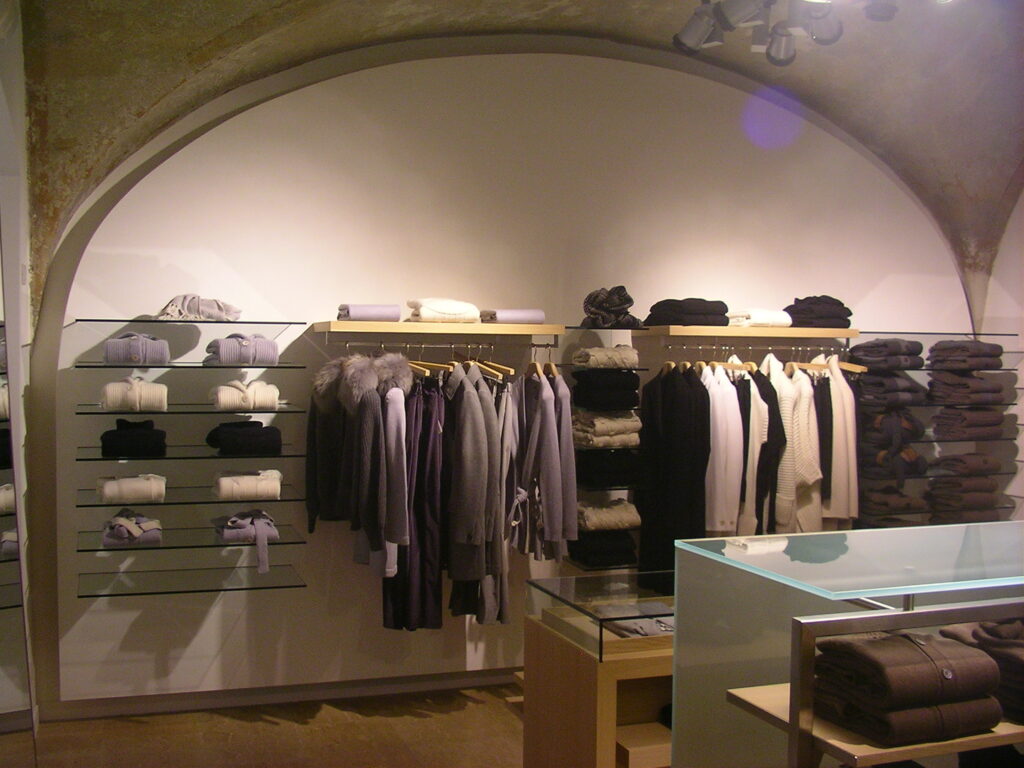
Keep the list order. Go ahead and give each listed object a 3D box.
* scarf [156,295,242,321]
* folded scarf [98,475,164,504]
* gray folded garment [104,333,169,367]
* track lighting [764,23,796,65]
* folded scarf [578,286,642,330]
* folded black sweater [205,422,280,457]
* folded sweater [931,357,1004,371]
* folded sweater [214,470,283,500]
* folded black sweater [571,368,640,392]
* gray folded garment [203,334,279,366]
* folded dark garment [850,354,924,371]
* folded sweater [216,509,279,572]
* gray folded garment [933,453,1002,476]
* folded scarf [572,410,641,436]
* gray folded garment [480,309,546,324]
[{"bbox_3d":[-1.279,-0.312,4.621,0.310,0.107,0.249,0,3,-19],"label":"scarf"},{"bbox_3d":[-1.439,0.384,4.252,0.225,0.086,0.260,0,3,-23],"label":"folded scarf"},{"bbox_3d":[-1.487,-0.137,4.451,0.243,0.119,0.270,0,3,-19],"label":"gray folded garment"},{"bbox_3d":[0.931,-1.178,3.900,0.105,0.110,0.150,2,-25,19],"label":"track lighting"},{"bbox_3d":[0.444,-0.348,5.055,0.244,0.192,0.252,0,3,-20],"label":"folded scarf"},{"bbox_3d":[-1.099,0.220,4.590,0.275,0.117,0.270,0,3,-19],"label":"folded black sweater"},{"bbox_3d":[2.289,-0.110,5.688,0.240,0.064,0.265,0,3,-20],"label":"folded sweater"},{"bbox_3d":[-1.100,0.413,4.674,0.246,0.089,0.276,0,3,-19],"label":"folded sweater"},{"bbox_3d":[0.419,-0.017,5.063,0.240,0.096,0.230,0,3,-19],"label":"folded black sweater"},{"bbox_3d":[-1.055,-0.134,4.386,0.230,0.118,0.270,0,3,-25],"label":"gray folded garment"},{"bbox_3d":[1.911,-0.111,5.710,0.225,0.073,0.270,0,2,-19],"label":"folded dark garment"},{"bbox_3d":[-1.076,0.637,4.580,0.213,0.215,0.250,0,3,-19],"label":"folded sweater"},{"bbox_3d":[2.357,0.410,5.839,0.237,0.087,0.258,0,3,-19],"label":"gray folded garment"},{"bbox_3d":[0.427,0.170,5.141,0.223,0.102,0.270,0,3,-19],"label":"folded scarf"},{"bbox_3d":[0.005,-0.299,4.911,0.235,0.055,0.200,0,3,-19],"label":"gray folded garment"}]

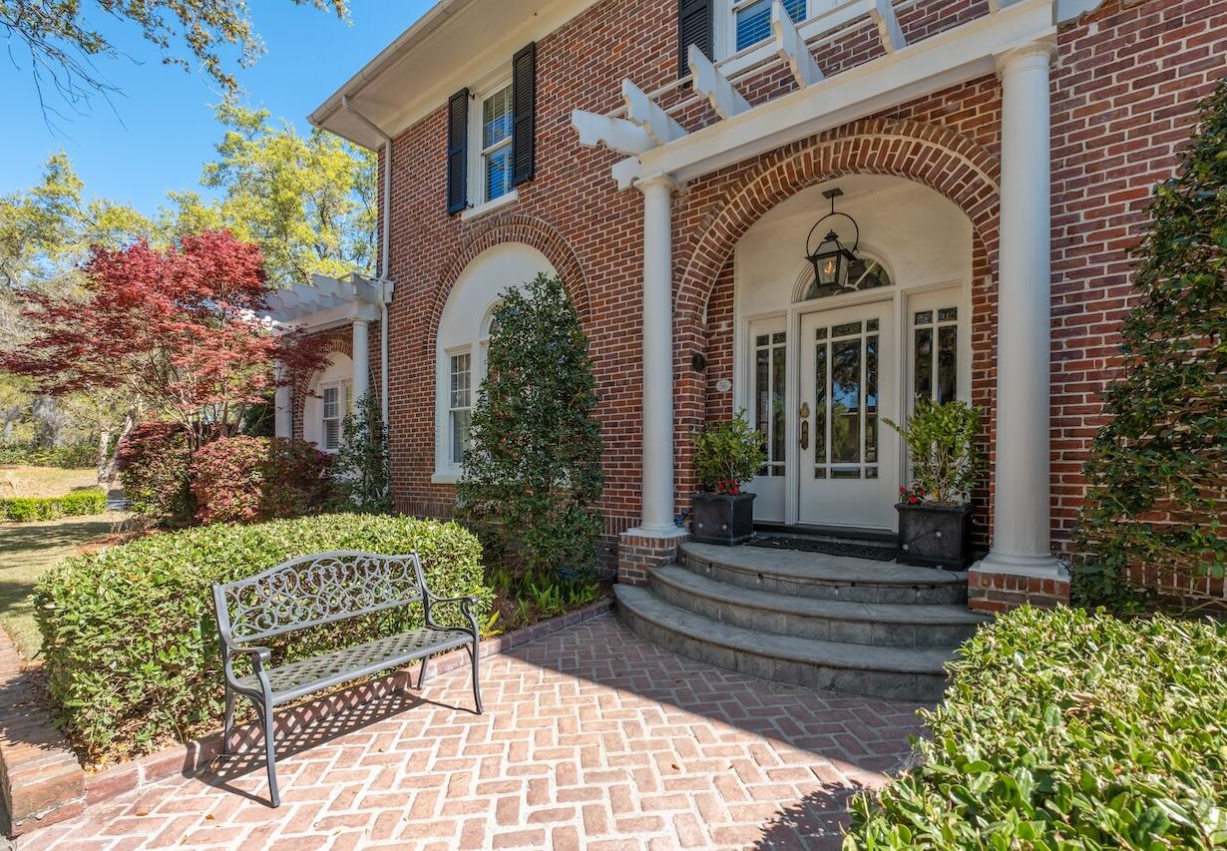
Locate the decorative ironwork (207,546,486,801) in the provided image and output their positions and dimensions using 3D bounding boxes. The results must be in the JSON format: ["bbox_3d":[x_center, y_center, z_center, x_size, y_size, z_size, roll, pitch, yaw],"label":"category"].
[{"bbox_3d":[-1.299,1.121,2.719,0.660,0.880,1.060,-1,-3,38],"label":"decorative ironwork"}]

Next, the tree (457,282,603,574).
[{"bbox_3d":[-0.895,-0.013,5.726,1.400,3.220,1.000,-1,-3,38],"label":"tree"}]

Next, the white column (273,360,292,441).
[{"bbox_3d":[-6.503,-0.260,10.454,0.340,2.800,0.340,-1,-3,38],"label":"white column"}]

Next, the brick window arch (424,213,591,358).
[{"bbox_3d":[-1.518,-1.865,7.061,3.230,1.690,0.200,-1,-3,38],"label":"brick window arch"}]

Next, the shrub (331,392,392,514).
[{"bbox_3d":[-3.779,0.574,7.967,0.850,2.180,0.750,-1,-3,38],"label":"shrub"}]

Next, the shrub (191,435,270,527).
[{"bbox_3d":[-6.835,0.955,9.478,1.150,1.500,1.100,-1,-3,38],"label":"shrub"}]

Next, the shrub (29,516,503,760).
[{"bbox_3d":[-2.259,1.133,3.618,1.800,0.770,2.170,-1,-3,38],"label":"shrub"}]

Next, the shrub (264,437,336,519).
[{"bbox_3d":[-5.165,0.937,8.786,1.100,1.500,1.000,-1,-3,38],"label":"shrub"}]

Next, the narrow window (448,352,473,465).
[{"bbox_3d":[-2.166,-0.249,7.572,0.580,1.630,0.080,-1,-3,38],"label":"narrow window"}]

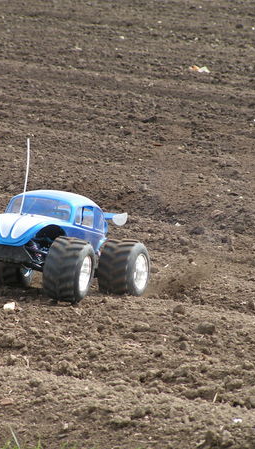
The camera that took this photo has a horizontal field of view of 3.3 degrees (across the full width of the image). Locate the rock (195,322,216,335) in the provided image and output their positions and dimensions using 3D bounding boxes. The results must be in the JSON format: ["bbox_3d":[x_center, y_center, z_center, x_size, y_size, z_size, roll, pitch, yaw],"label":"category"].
[{"bbox_3d":[0.191,0.254,10.925,0.049,0.027,0.039,0,6,0],"label":"rock"}]

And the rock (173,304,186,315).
[{"bbox_3d":[0.132,0.215,11.313,0.032,0.022,0.026,0,6,0],"label":"rock"}]

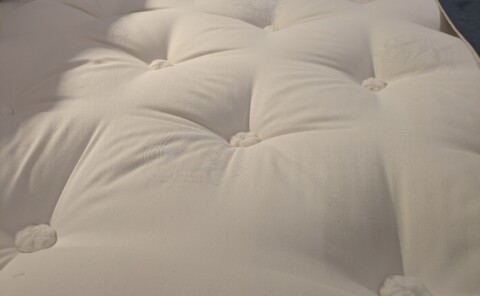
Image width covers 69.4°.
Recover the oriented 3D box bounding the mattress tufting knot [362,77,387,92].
[{"bbox_3d":[0.179,-0.084,0.461,0.033,0.012,0.033,7,42,9],"label":"mattress tufting knot"}]

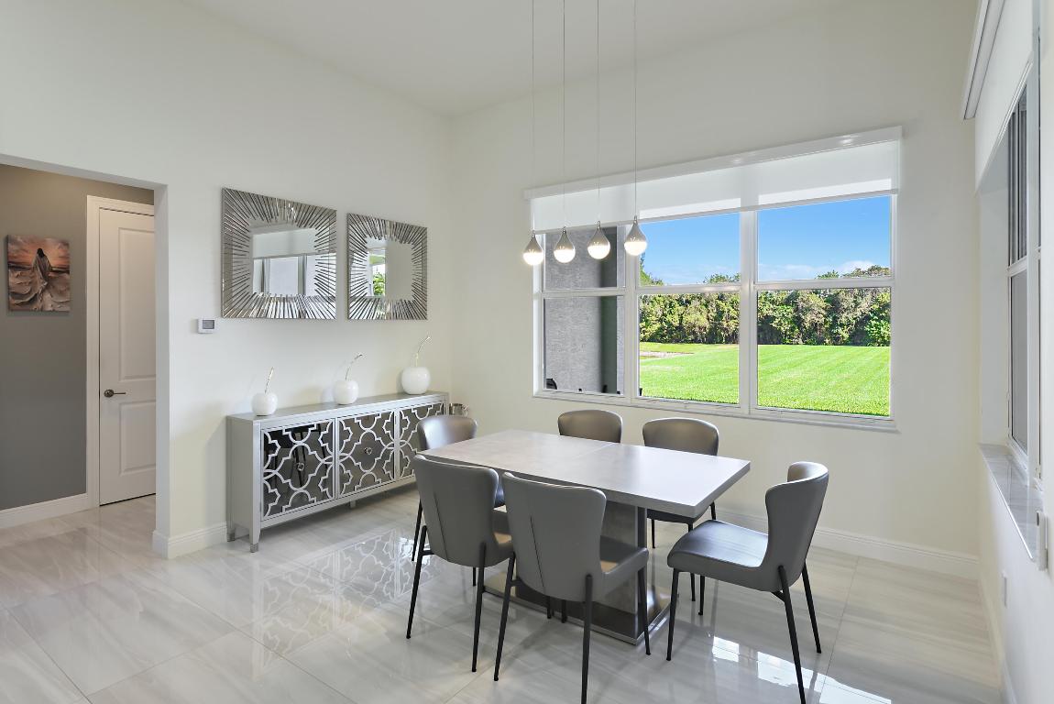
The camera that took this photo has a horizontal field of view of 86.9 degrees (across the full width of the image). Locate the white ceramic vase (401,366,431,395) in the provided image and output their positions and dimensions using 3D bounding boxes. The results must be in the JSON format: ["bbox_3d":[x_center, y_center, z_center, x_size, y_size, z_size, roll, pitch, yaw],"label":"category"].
[{"bbox_3d":[-1.000,0.253,5.040,0.252,0.248,0.252,0,2,0],"label":"white ceramic vase"}]

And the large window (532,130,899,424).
[{"bbox_3d":[1.205,-0.493,4.326,2.800,1.885,0.130,2,3,36],"label":"large window"}]

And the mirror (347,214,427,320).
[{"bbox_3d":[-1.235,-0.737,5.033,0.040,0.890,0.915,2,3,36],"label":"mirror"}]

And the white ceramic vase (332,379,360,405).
[{"bbox_3d":[-1.434,0.315,4.410,0.198,0.190,0.198,0,2,0],"label":"white ceramic vase"}]

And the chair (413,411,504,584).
[{"bbox_3d":[-0.388,0.886,3.547,0.595,0.865,0.500,2,3,36],"label":"chair"}]

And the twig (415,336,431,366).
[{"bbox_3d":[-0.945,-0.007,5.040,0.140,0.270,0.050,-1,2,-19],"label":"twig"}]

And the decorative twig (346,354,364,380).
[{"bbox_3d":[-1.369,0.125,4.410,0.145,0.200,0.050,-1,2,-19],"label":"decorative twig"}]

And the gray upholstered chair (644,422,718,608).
[{"bbox_3d":[0.889,0.895,3.374,0.500,0.865,0.600,2,3,36],"label":"gray upholstered chair"}]

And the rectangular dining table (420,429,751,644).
[{"bbox_3d":[0.289,0.963,3.100,1.610,0.758,0.896,2,3,36],"label":"rectangular dining table"}]

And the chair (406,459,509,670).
[{"bbox_3d":[-0.226,0.927,2.741,0.500,0.865,0.595,2,3,36],"label":"chair"}]

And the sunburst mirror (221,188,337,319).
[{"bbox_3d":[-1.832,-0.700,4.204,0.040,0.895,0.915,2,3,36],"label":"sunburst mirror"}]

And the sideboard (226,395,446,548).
[{"bbox_3d":[-1.387,0.839,4.483,0.345,0.865,1.840,2,3,36],"label":"sideboard"}]

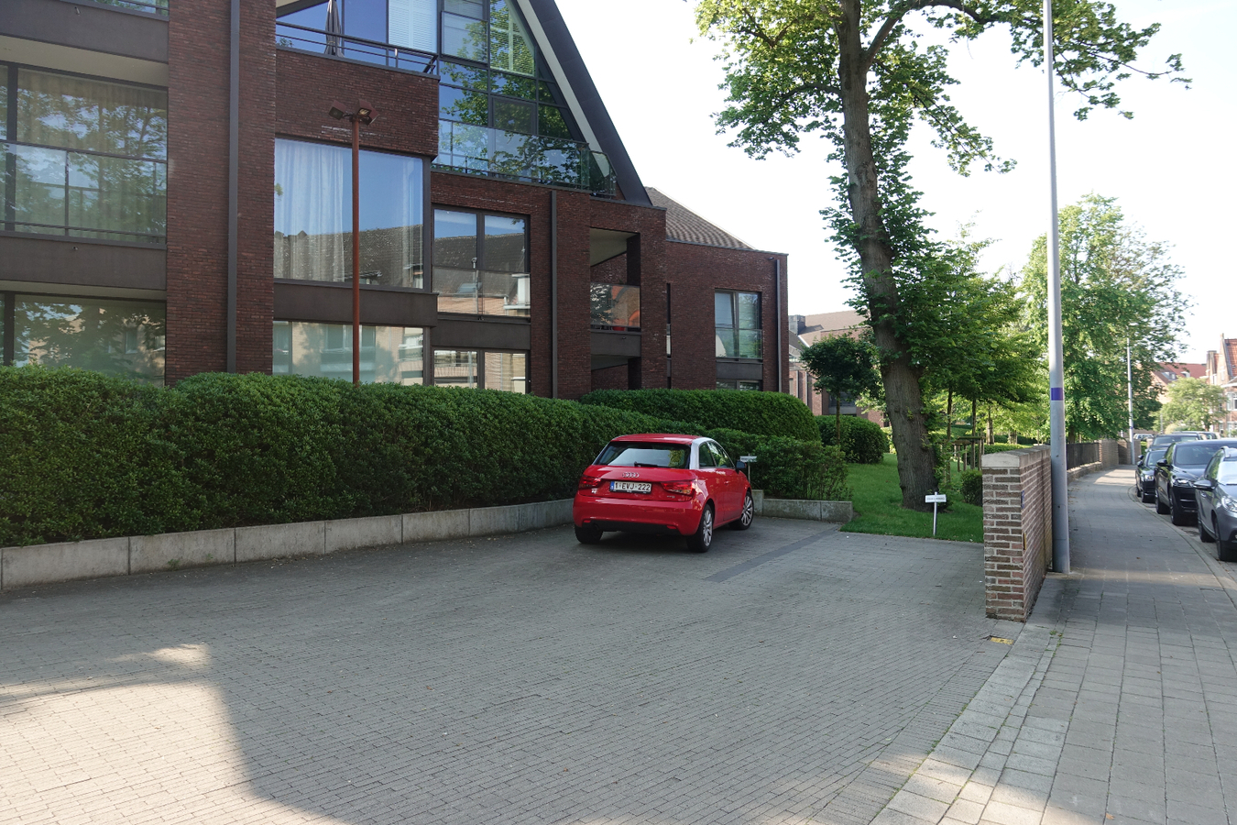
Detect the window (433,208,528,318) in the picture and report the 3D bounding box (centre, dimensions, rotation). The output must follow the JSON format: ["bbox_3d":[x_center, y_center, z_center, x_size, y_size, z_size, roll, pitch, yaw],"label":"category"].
[{"bbox_3d":[-3.073,-3.312,18.400,2.210,2.330,0.150,1,-3,-27],"label":"window"}]

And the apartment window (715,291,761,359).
[{"bbox_3d":[3.982,-2.907,27.400,1.920,2.320,0.150,1,-3,-27],"label":"apartment window"}]

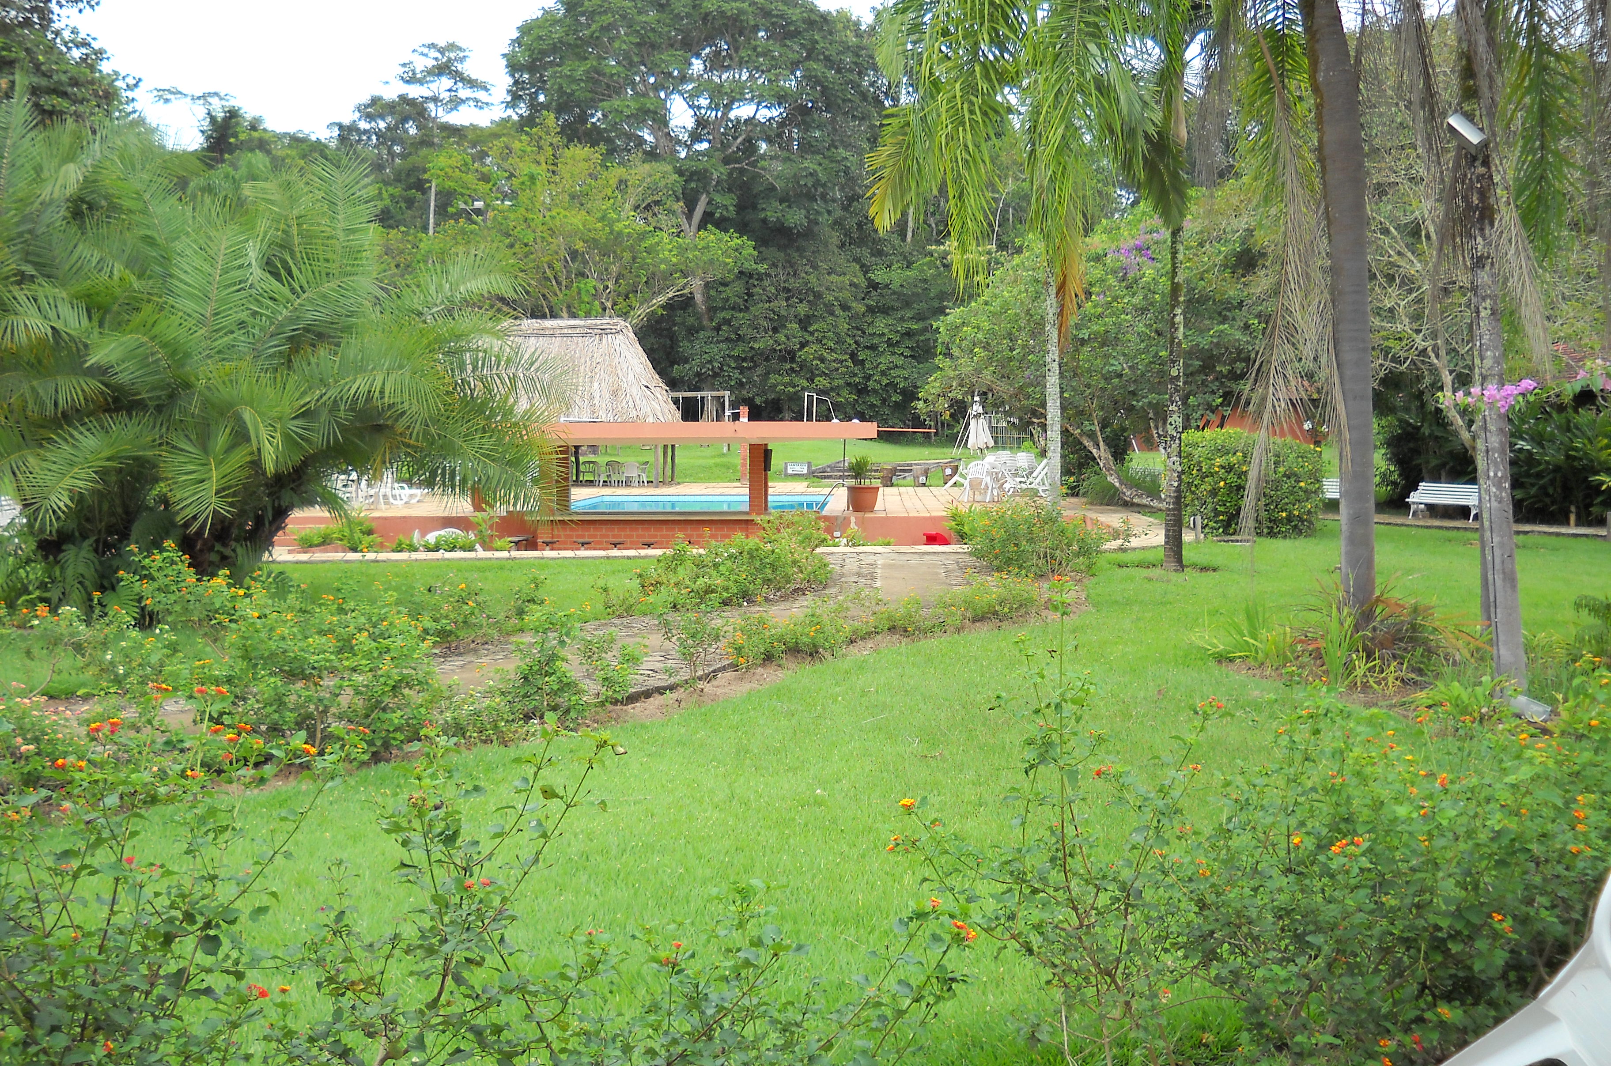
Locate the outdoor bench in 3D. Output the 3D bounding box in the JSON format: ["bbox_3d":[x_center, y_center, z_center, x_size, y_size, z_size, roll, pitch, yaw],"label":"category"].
[{"bbox_3d":[13.508,-0.665,37.400,0.620,0.820,1.600,-3,4,-42],"label":"outdoor bench"}]

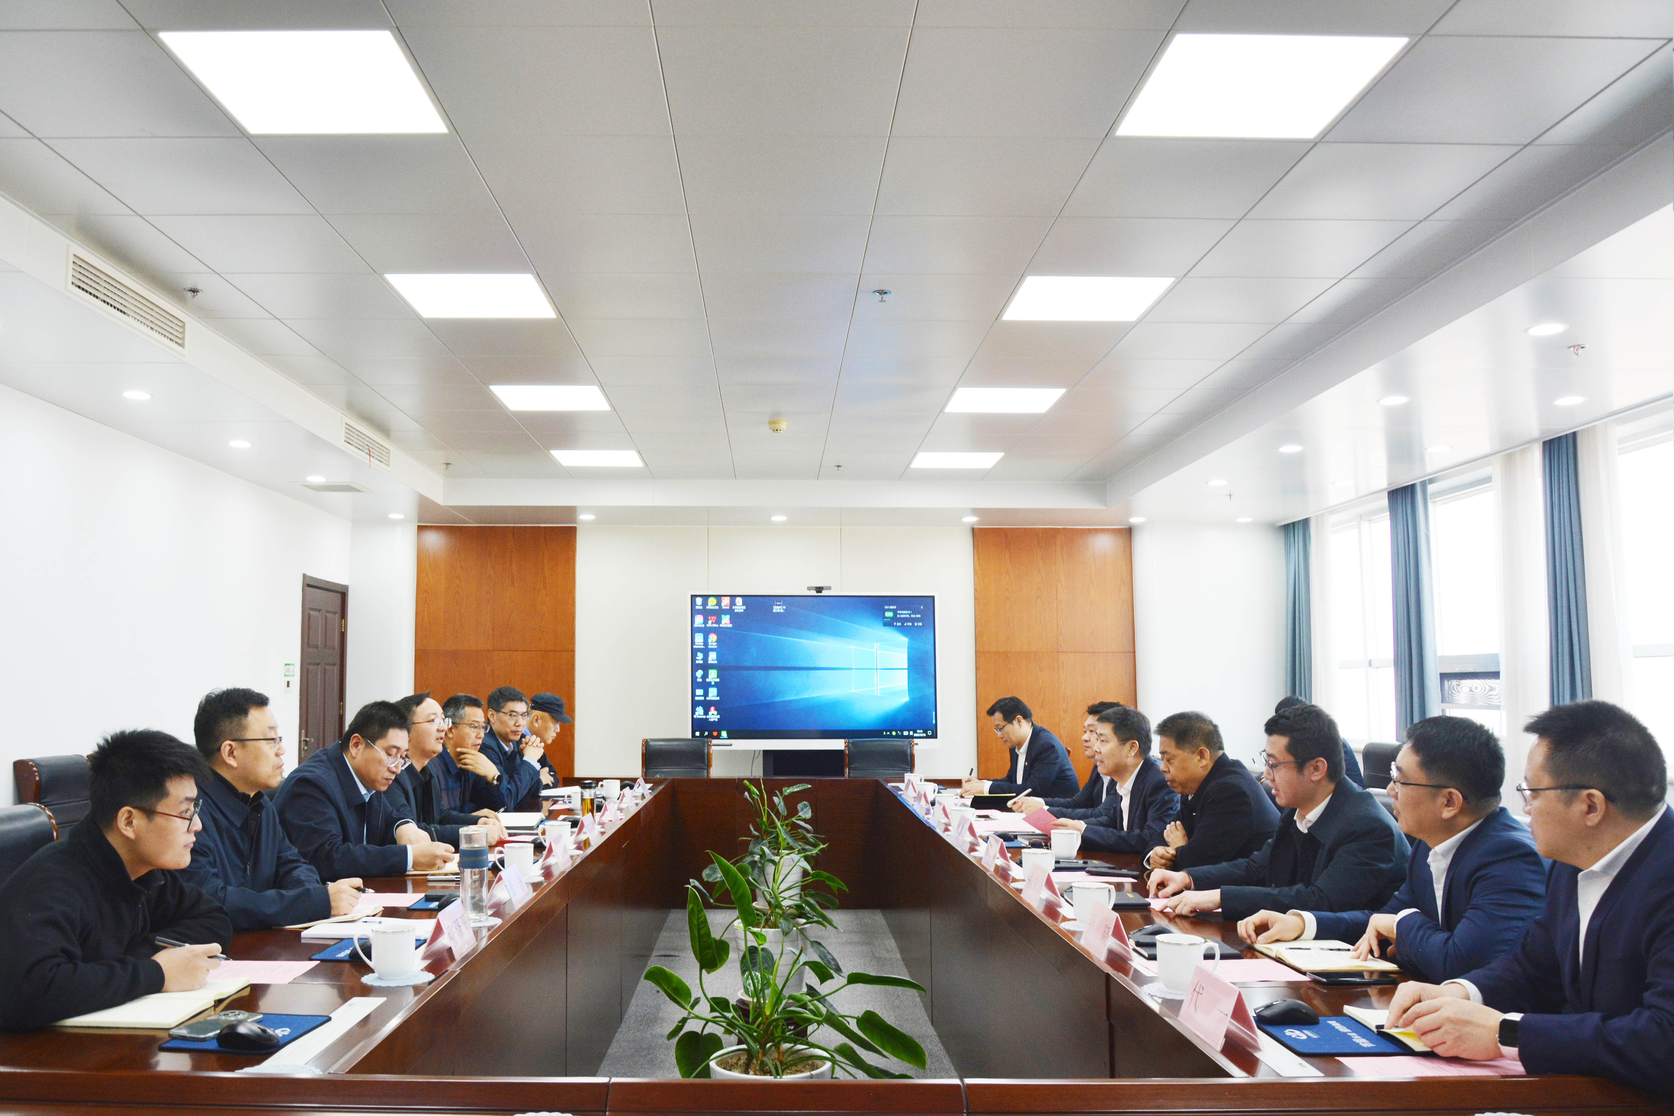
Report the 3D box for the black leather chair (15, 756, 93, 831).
[{"bbox_3d":[-3.330,1.388,5.600,0.620,1.000,0.560,0,-6,-2],"label":"black leather chair"}]

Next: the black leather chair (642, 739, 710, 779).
[{"bbox_3d":[-1.050,1.646,8.100,0.540,1.000,0.620,0,-6,-2],"label":"black leather chair"}]

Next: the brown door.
[{"bbox_3d":[-4.000,1.250,9.700,0.120,2.130,0.960,0,-6,-2],"label":"brown door"}]

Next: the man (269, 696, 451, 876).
[{"bbox_3d":[-1.445,1.065,3.780,0.740,1.270,0.560,-1,-6,10],"label":"man"}]

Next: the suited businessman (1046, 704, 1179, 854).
[{"bbox_3d":[1.051,1.149,4.500,0.740,1.250,0.560,1,-6,-17],"label":"suited businessman"}]

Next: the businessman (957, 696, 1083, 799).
[{"bbox_3d":[0.920,1.320,6.250,0.720,1.270,0.560,1,-6,-17],"label":"businessman"}]

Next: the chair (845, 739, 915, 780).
[{"bbox_3d":[0.280,1.646,8.100,0.540,1.000,0.620,0,-6,-2],"label":"chair"}]

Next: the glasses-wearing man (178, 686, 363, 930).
[{"bbox_3d":[-1.443,0.973,3.080,0.740,1.300,0.560,-1,-6,6],"label":"glasses-wearing man"}]

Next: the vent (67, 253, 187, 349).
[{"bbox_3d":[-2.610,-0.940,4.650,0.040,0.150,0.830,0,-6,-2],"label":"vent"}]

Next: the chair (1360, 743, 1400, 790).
[{"bbox_3d":[2.948,1.548,7.150,0.620,1.000,0.560,0,-6,-2],"label":"chair"}]

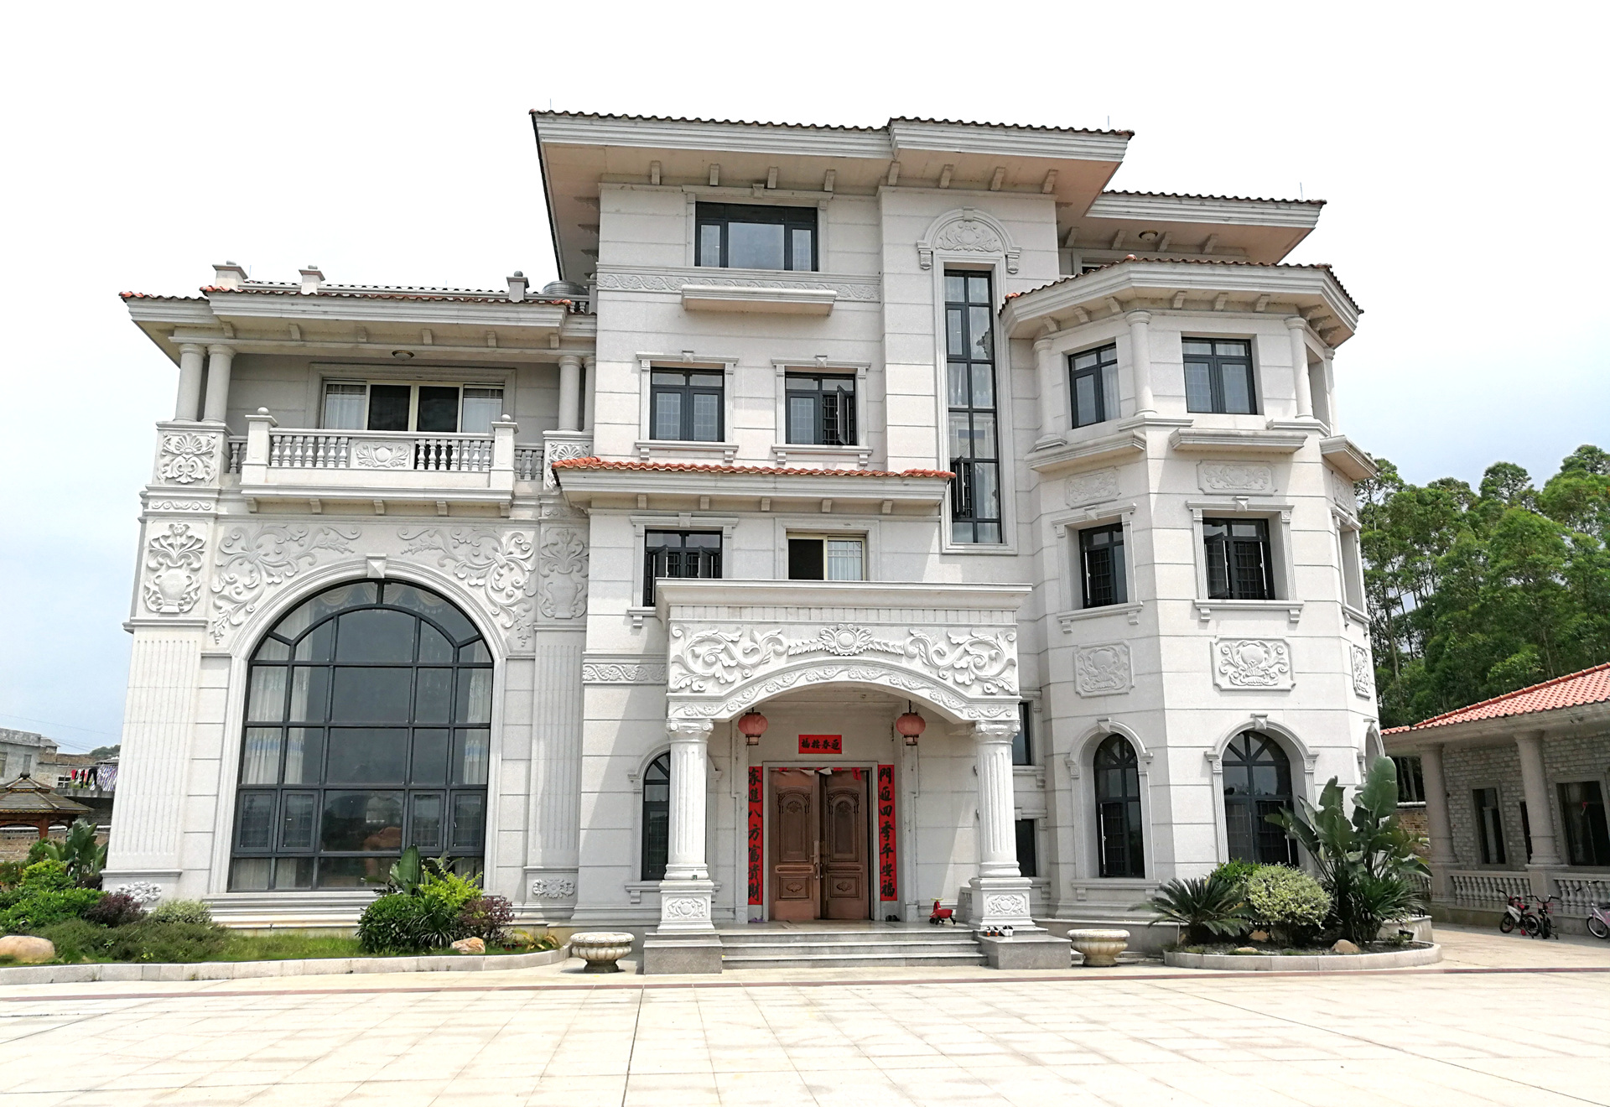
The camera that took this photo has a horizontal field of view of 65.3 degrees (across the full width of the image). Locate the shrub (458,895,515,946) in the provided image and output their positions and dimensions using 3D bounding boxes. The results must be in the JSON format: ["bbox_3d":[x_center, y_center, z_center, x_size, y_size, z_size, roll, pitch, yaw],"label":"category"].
[{"bbox_3d":[-4.833,5.554,19.045,0.900,0.770,0.850,1,-13,-6],"label":"shrub"}]

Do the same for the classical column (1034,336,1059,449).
[{"bbox_3d":[4.371,-2.870,22.671,0.360,1.970,0.360,1,-14,-6],"label":"classical column"}]

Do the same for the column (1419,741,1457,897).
[{"bbox_3d":[14.006,5.928,27.768,0.550,3.360,0.550,1,-13,-6],"label":"column"}]

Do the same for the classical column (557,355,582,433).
[{"bbox_3d":[-4.406,-2.916,23.416,0.420,1.500,0.420,1,-14,-6],"label":"classical column"}]

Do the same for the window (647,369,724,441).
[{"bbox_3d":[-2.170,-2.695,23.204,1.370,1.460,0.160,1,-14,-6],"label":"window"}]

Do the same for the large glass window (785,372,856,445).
[{"bbox_3d":[0.306,-2.760,24.248,1.380,1.520,0.150,1,-13,-6],"label":"large glass window"}]

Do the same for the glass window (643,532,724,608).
[{"bbox_3d":[-2.200,0.288,22.710,1.420,1.470,0.180,1,-13,-6],"label":"glass window"}]

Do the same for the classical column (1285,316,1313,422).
[{"bbox_3d":[8.665,-3.166,21.869,0.360,1.860,0.360,1,-14,-6],"label":"classical column"}]

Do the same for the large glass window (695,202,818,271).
[{"bbox_3d":[-0.910,-6.011,24.081,2.360,1.420,0.160,1,-14,-6],"label":"large glass window"}]

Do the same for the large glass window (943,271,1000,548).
[{"bbox_3d":[3.183,-2.845,24.107,1.020,5.620,0.150,1,-13,-6],"label":"large glass window"}]

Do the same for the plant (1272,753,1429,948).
[{"bbox_3d":[7.945,4.323,18.347,2.150,2.680,1.900,1,-14,-6],"label":"plant"}]

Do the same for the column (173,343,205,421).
[{"bbox_3d":[-11.137,-3.038,22.707,0.420,1.500,0.420,1,-14,-6],"label":"column"}]

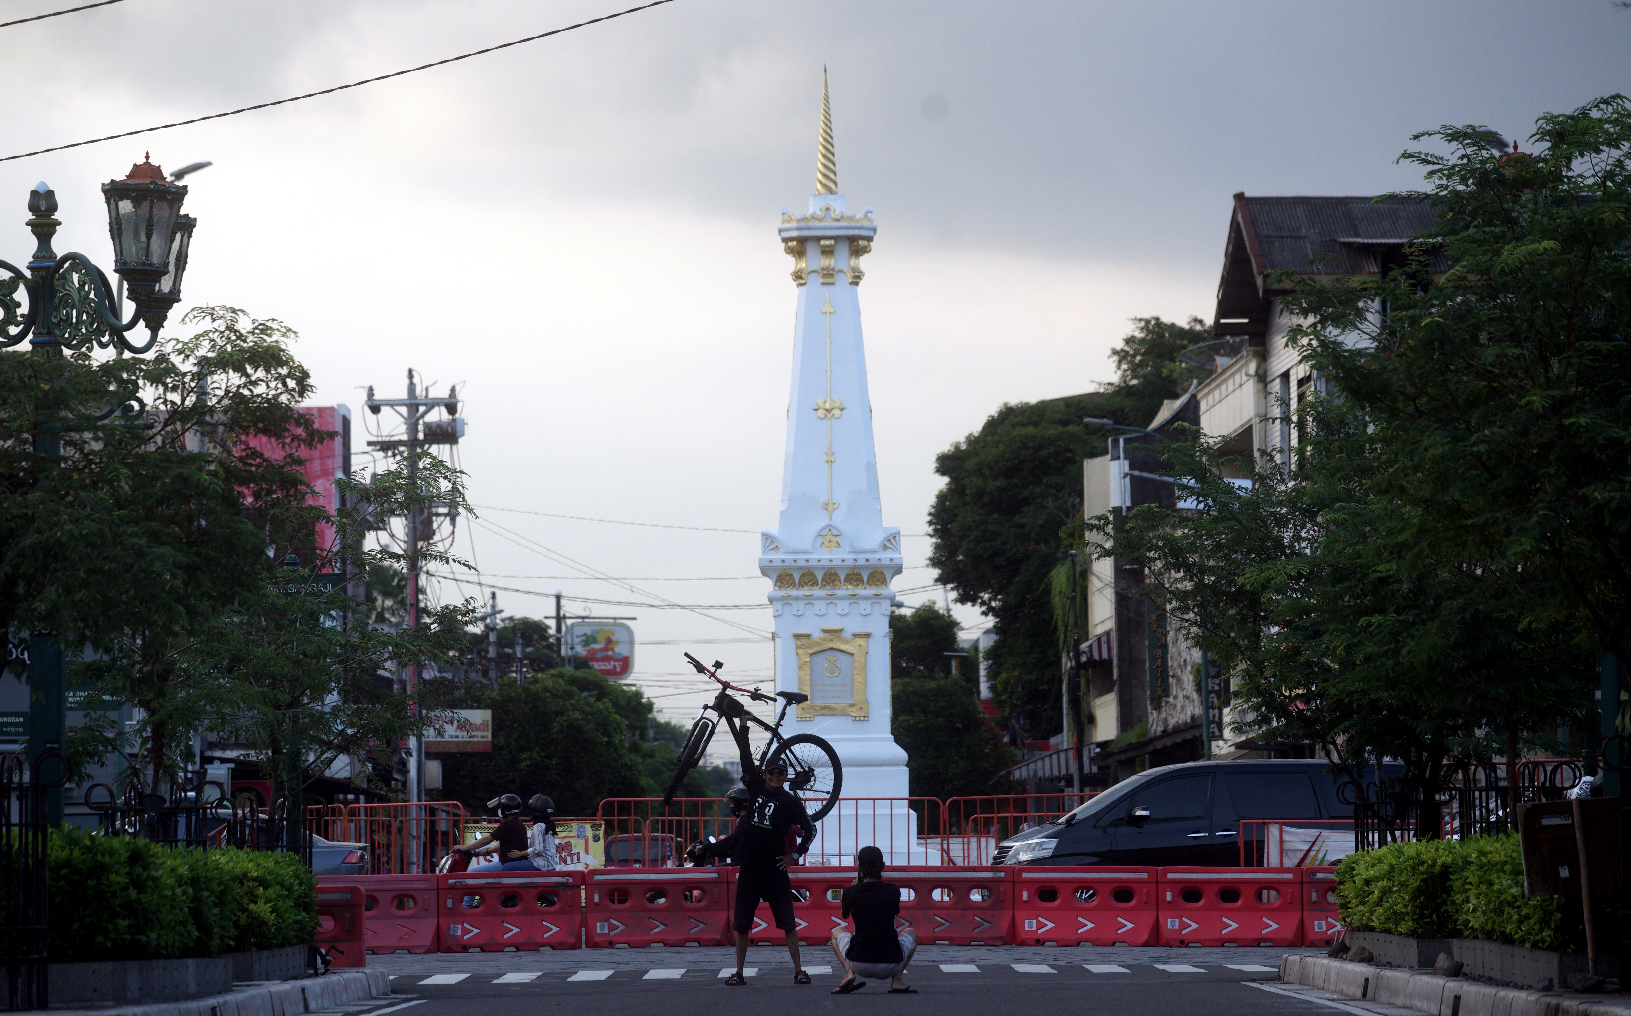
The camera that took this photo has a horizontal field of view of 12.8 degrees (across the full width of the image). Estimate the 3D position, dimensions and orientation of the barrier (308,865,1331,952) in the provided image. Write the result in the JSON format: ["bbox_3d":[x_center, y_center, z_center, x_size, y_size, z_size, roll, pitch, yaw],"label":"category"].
[{"bbox_3d":[0.251,4.048,73.300,10.500,0.800,0.450,-1,-2,0],"label":"barrier"}]

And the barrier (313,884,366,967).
[{"bbox_3d":[-4.340,3.450,58.500,1.430,0.790,0.420,-1,-2,0],"label":"barrier"}]

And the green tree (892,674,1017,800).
[{"bbox_3d":[3.969,7.979,212.000,3.900,6.000,3.800,-1,-2,0],"label":"green tree"}]

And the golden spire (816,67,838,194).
[{"bbox_3d":[0.205,-6.730,129.500,0.390,2.270,0.390,-1,-2,0],"label":"golden spire"}]

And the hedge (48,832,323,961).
[{"bbox_3d":[-4.049,2.515,47.338,1.000,0.850,6.700,-1,-2,4],"label":"hedge"}]

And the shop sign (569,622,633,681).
[{"bbox_3d":[-6.272,4.195,213.000,1.950,1.720,0.300,-1,-2,0],"label":"shop sign"}]

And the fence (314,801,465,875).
[{"bbox_3d":[-5.442,4.514,92.000,0.350,1.530,2.600,2,-4,-45],"label":"fence"}]

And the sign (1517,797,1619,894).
[{"bbox_3d":[4.427,1.988,42.500,0.600,0.540,0.040,-5,-3,-3],"label":"sign"}]

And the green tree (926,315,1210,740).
[{"bbox_3d":[7.572,2.519,217.000,8.800,16.300,8.800,-1,-2,0],"label":"green tree"}]

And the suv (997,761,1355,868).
[{"bbox_3d":[4.464,3.782,81.000,4.850,1.890,1.840,0,-3,-8],"label":"suv"}]

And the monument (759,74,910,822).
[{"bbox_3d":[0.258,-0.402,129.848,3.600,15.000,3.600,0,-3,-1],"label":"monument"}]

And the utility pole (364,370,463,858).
[{"bbox_3d":[-8.320,2.559,150.000,2.050,10.900,0.900,-1,-2,0],"label":"utility pole"}]

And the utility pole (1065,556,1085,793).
[{"bbox_3d":[6.843,5.491,190.202,0.300,8.700,0.300,-2,-3,0],"label":"utility pole"}]

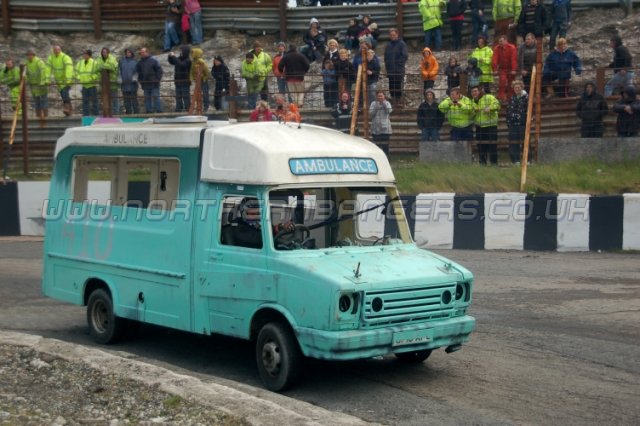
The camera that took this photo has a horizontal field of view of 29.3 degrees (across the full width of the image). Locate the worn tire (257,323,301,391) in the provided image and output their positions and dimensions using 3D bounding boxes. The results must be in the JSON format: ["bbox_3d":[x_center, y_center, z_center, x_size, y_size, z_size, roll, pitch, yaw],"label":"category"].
[{"bbox_3d":[-0.386,1.401,11.900,0.190,0.660,0.660,-1,4,-34],"label":"worn tire"}]

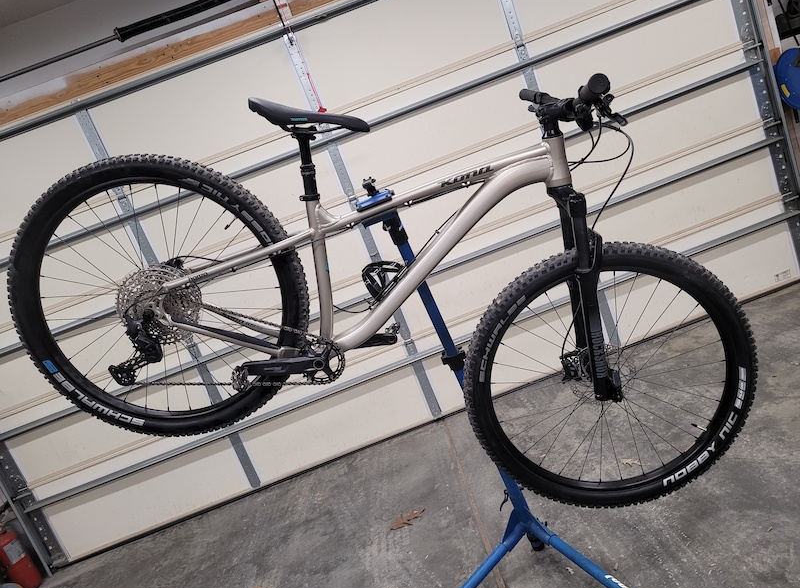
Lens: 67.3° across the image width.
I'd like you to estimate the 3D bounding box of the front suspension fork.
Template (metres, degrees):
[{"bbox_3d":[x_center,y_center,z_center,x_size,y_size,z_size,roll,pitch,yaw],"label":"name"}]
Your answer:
[{"bbox_3d":[0.457,-0.001,1.501,0.112,0.545,0.180,-11,15,6],"label":"front suspension fork"}]

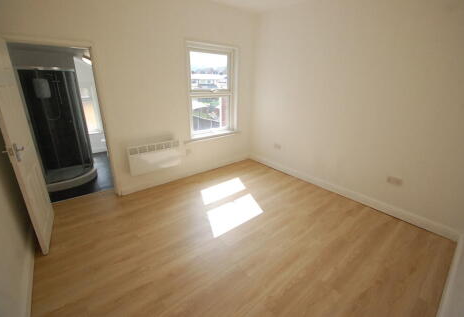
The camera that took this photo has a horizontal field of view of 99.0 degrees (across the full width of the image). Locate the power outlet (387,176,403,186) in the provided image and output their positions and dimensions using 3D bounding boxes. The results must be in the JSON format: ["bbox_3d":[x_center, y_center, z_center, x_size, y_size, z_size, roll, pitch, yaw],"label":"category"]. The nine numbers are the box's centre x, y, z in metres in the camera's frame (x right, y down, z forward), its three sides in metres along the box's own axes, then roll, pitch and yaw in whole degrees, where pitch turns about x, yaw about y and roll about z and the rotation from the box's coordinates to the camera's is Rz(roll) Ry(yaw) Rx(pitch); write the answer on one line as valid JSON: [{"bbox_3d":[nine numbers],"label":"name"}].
[{"bbox_3d":[2.078,0.279,2.526,0.015,0.086,0.148,-14,25,-36],"label":"power outlet"}]

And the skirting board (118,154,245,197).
[{"bbox_3d":[-0.642,0.236,3.800,2.690,0.120,0.018,-14,25,-36],"label":"skirting board"}]

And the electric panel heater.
[{"bbox_3d":[-1.198,-0.038,3.171,0.830,0.435,0.095,-14,25,-36],"label":"electric panel heater"}]

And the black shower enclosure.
[{"bbox_3d":[-2.833,-0.491,3.210,0.860,1.840,0.860,-14,25,-36],"label":"black shower enclosure"}]

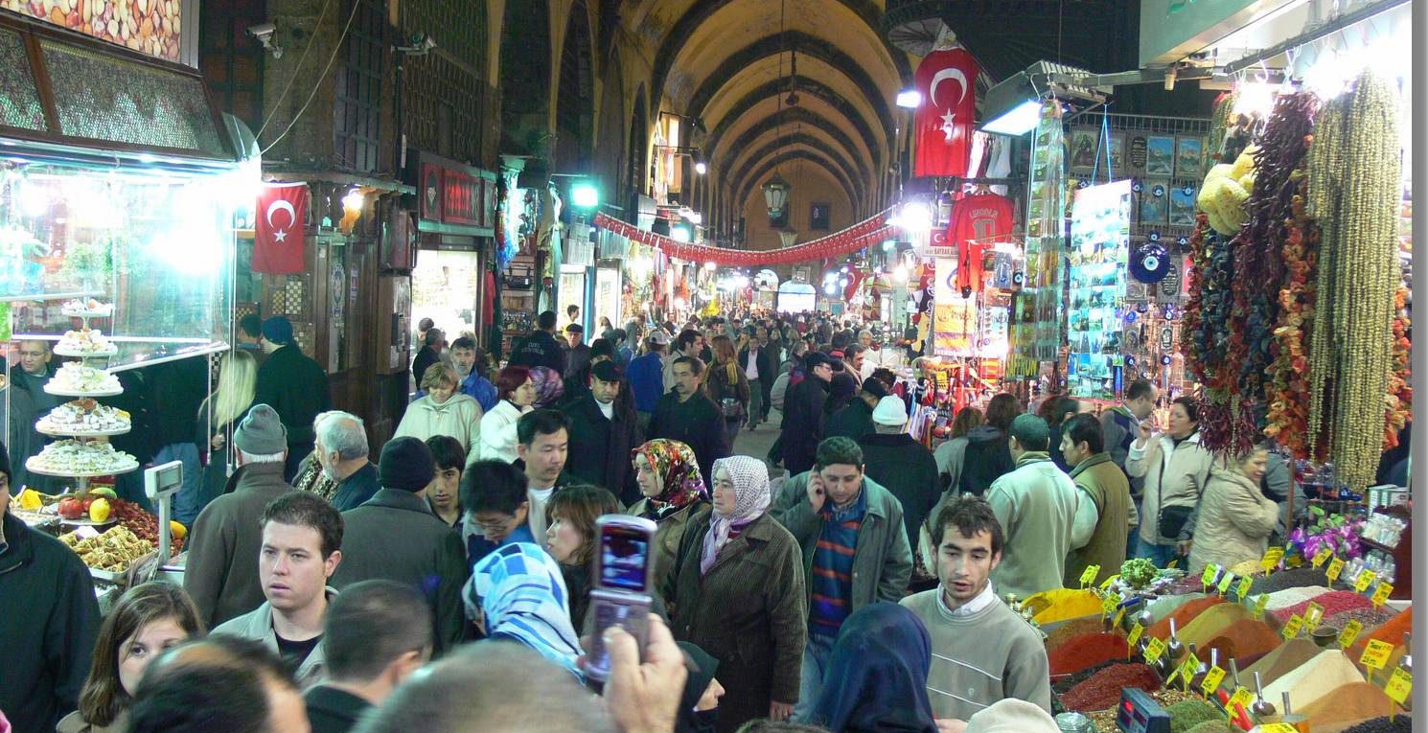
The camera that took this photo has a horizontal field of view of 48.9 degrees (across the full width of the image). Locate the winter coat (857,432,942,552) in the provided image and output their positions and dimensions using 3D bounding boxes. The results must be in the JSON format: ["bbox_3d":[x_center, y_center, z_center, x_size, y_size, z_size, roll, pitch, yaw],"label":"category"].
[{"bbox_3d":[1.019,0.790,8.719,0.540,0.850,0.360,2,3,9],"label":"winter coat"}]

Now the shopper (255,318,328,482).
[{"bbox_3d":[-2.596,0.606,9.540,0.520,1.830,0.360,0,3,-37],"label":"shopper"}]

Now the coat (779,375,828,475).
[{"bbox_3d":[0.694,0.531,12.322,0.420,0.980,0.500,2,3,-9],"label":"coat"}]

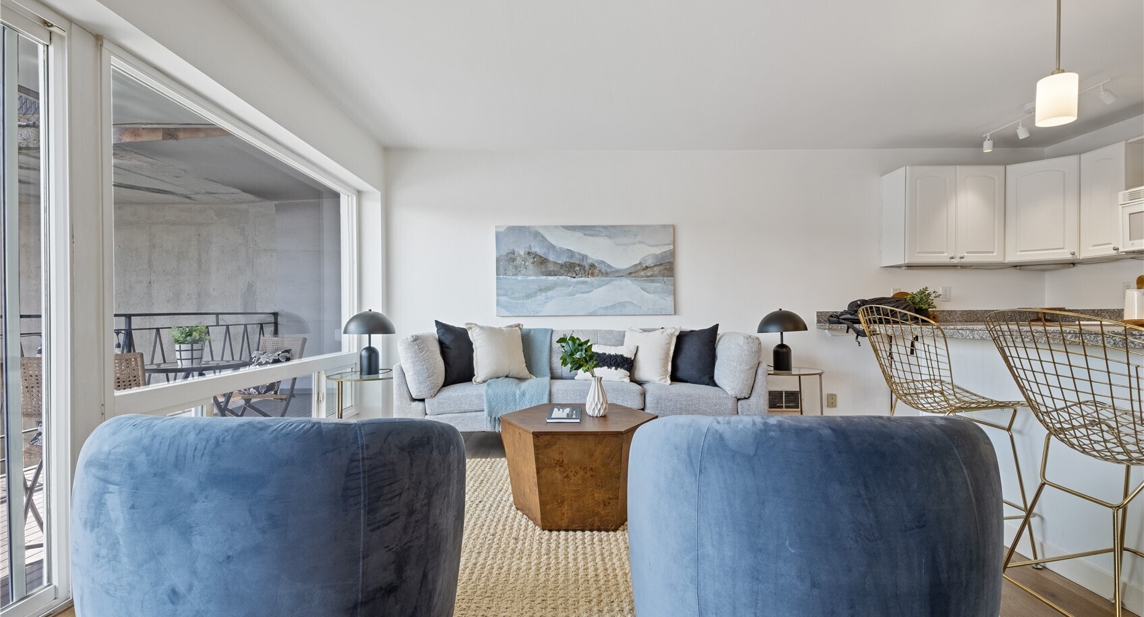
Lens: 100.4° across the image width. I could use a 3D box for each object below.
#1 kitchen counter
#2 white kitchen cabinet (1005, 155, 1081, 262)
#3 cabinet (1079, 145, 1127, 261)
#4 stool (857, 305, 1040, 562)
[{"bbox_3d":[2.496,0.094,3.012,0.800,0.160,2.150,-1,-1,-1],"label":"kitchen counter"},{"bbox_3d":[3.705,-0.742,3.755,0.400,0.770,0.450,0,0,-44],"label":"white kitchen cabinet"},{"bbox_3d":[3.865,-0.742,3.330,0.335,0.770,0.290,0,0,-1],"label":"cabinet"},{"bbox_3d":[1.675,0.505,2.140,0.510,1.030,0.530,0,0,-5],"label":"stool"}]

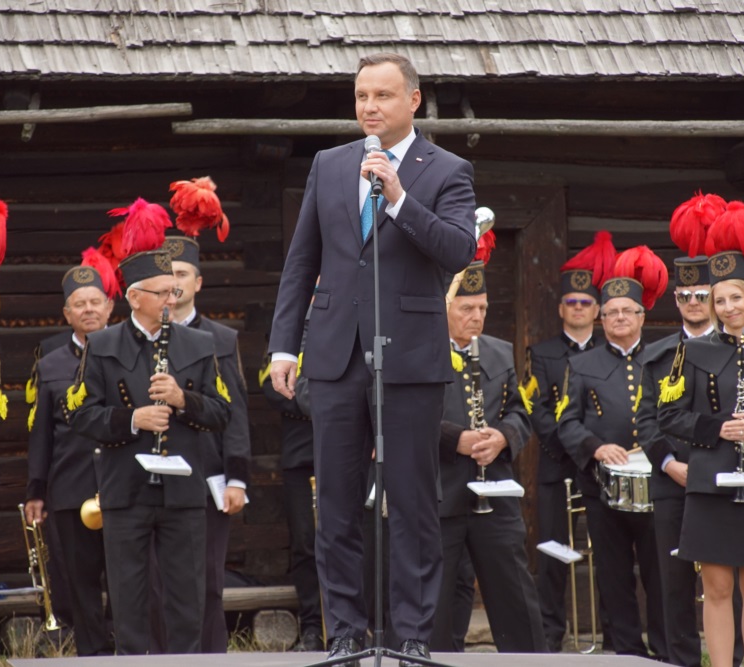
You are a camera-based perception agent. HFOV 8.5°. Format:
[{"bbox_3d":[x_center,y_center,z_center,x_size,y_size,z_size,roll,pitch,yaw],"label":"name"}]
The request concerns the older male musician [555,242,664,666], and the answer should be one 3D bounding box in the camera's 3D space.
[{"bbox_3d":[1.102,0.617,22.000,0.580,1.771,0.420,0,-1,-13],"label":"older male musician"}]

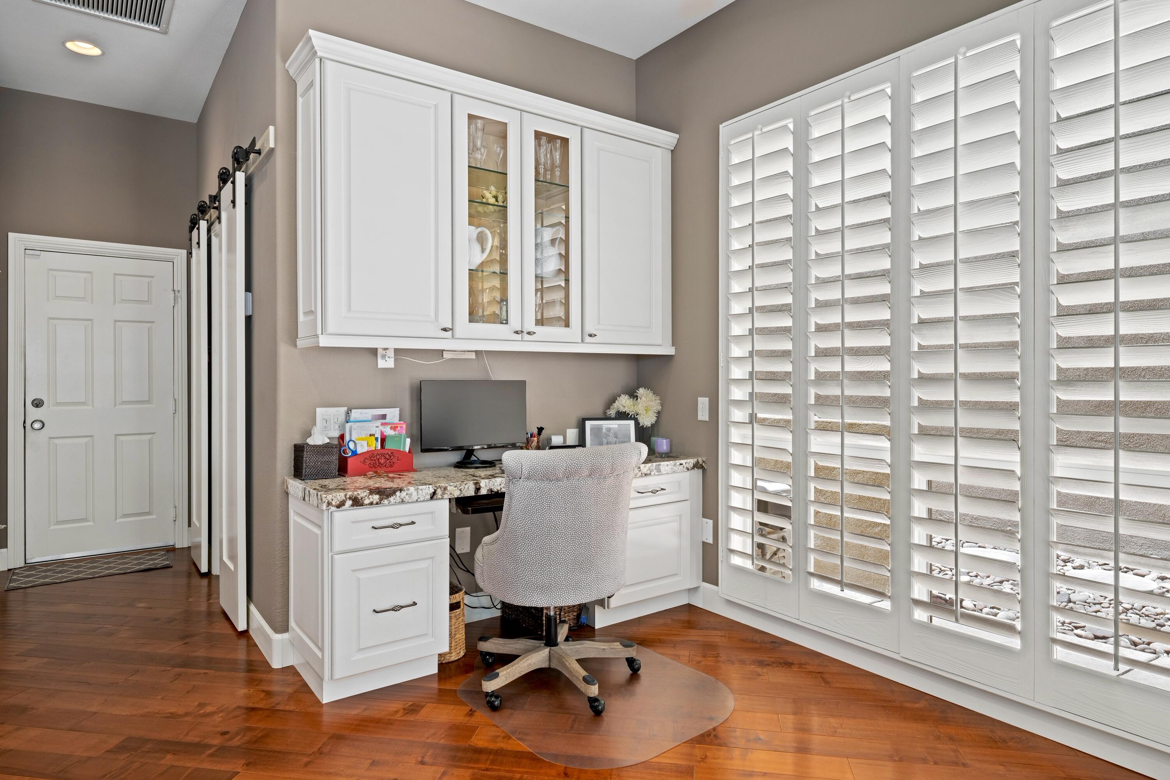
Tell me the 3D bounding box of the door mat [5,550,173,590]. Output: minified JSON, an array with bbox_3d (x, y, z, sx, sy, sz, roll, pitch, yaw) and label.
[{"bbox_3d":[-3.105,1.123,4.314,0.815,0.012,0.510,-1,1,-36],"label":"door mat"}]

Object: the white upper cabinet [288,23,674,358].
[{"bbox_3d":[-0.367,-0.768,3.254,1.898,1.182,0.362,-1,1,-36],"label":"white upper cabinet"}]

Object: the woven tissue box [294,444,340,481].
[{"bbox_3d":[-1.131,0.297,2.873,0.140,0.145,0.135,-1,1,-42],"label":"woven tissue box"}]

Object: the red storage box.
[{"bbox_3d":[-0.915,0.285,3.033,0.310,0.164,0.105,-1,1,-36],"label":"red storage box"}]

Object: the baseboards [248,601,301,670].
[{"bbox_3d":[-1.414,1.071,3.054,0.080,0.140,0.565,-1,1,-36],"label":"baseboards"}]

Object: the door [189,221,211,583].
[{"bbox_3d":[-2.465,0.045,4.354,0.040,2.135,0.510,-1,1,-36],"label":"door"}]

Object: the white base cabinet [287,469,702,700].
[{"bbox_3d":[-0.311,0.778,3.208,1.894,0.719,0.529,-1,1,-36],"label":"white base cabinet"}]

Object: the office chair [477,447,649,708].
[{"bbox_3d":[-0.126,0.671,2.655,0.620,0.945,0.650,0,1,-28],"label":"office chair"}]

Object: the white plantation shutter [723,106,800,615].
[{"bbox_3d":[0.813,-0.134,3.196,0.055,2.290,0.450,-1,1,-36],"label":"white plantation shutter"}]

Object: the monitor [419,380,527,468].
[{"bbox_3d":[-0.549,0.161,3.241,0.545,0.407,0.190,-1,1,-36],"label":"monitor"}]

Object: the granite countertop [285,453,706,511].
[{"bbox_3d":[-0.314,0.392,3.197,1.906,0.055,0.537,-1,1,-36],"label":"granite countertop"}]

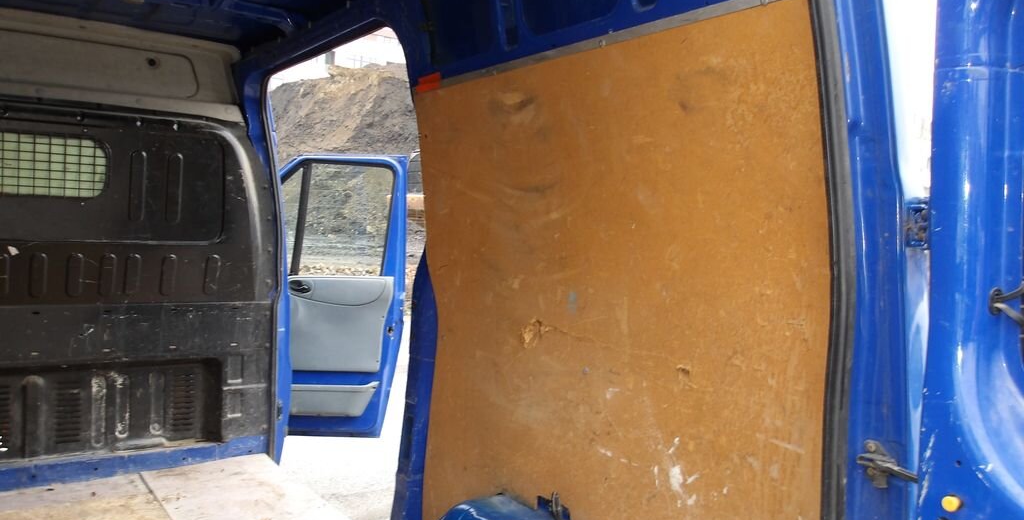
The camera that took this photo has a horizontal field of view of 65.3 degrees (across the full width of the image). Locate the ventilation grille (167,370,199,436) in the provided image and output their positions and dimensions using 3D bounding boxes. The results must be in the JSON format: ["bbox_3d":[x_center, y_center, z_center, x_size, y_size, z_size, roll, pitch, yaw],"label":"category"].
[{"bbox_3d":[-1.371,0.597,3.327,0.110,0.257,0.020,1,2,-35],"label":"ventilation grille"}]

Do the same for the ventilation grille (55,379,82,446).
[{"bbox_3d":[-1.714,0.590,3.087,0.093,0.245,0.020,1,2,-35],"label":"ventilation grille"}]

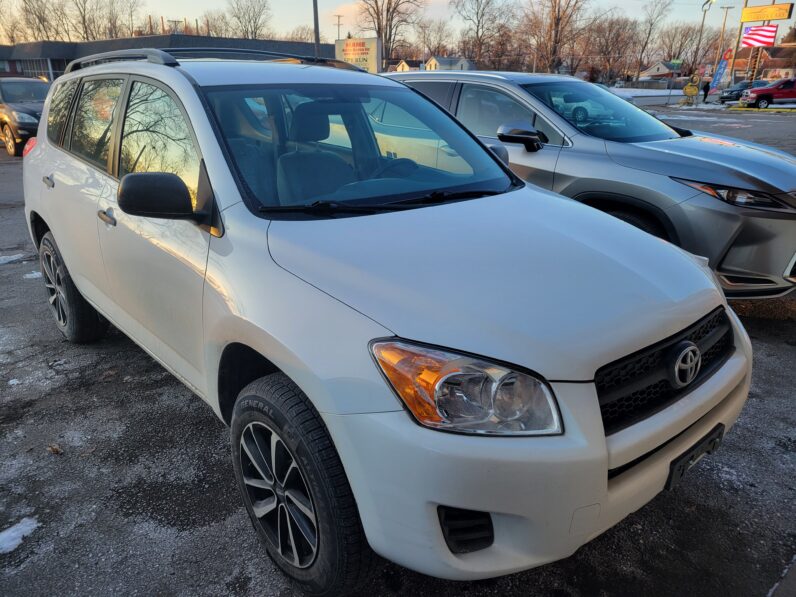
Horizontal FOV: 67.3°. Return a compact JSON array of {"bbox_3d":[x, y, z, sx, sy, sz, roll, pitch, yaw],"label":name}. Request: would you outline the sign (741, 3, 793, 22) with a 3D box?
[{"bbox_3d":[27.884,-21.522,45.117,0.450,0.955,3.401,-13,24,-31],"label":"sign"}]

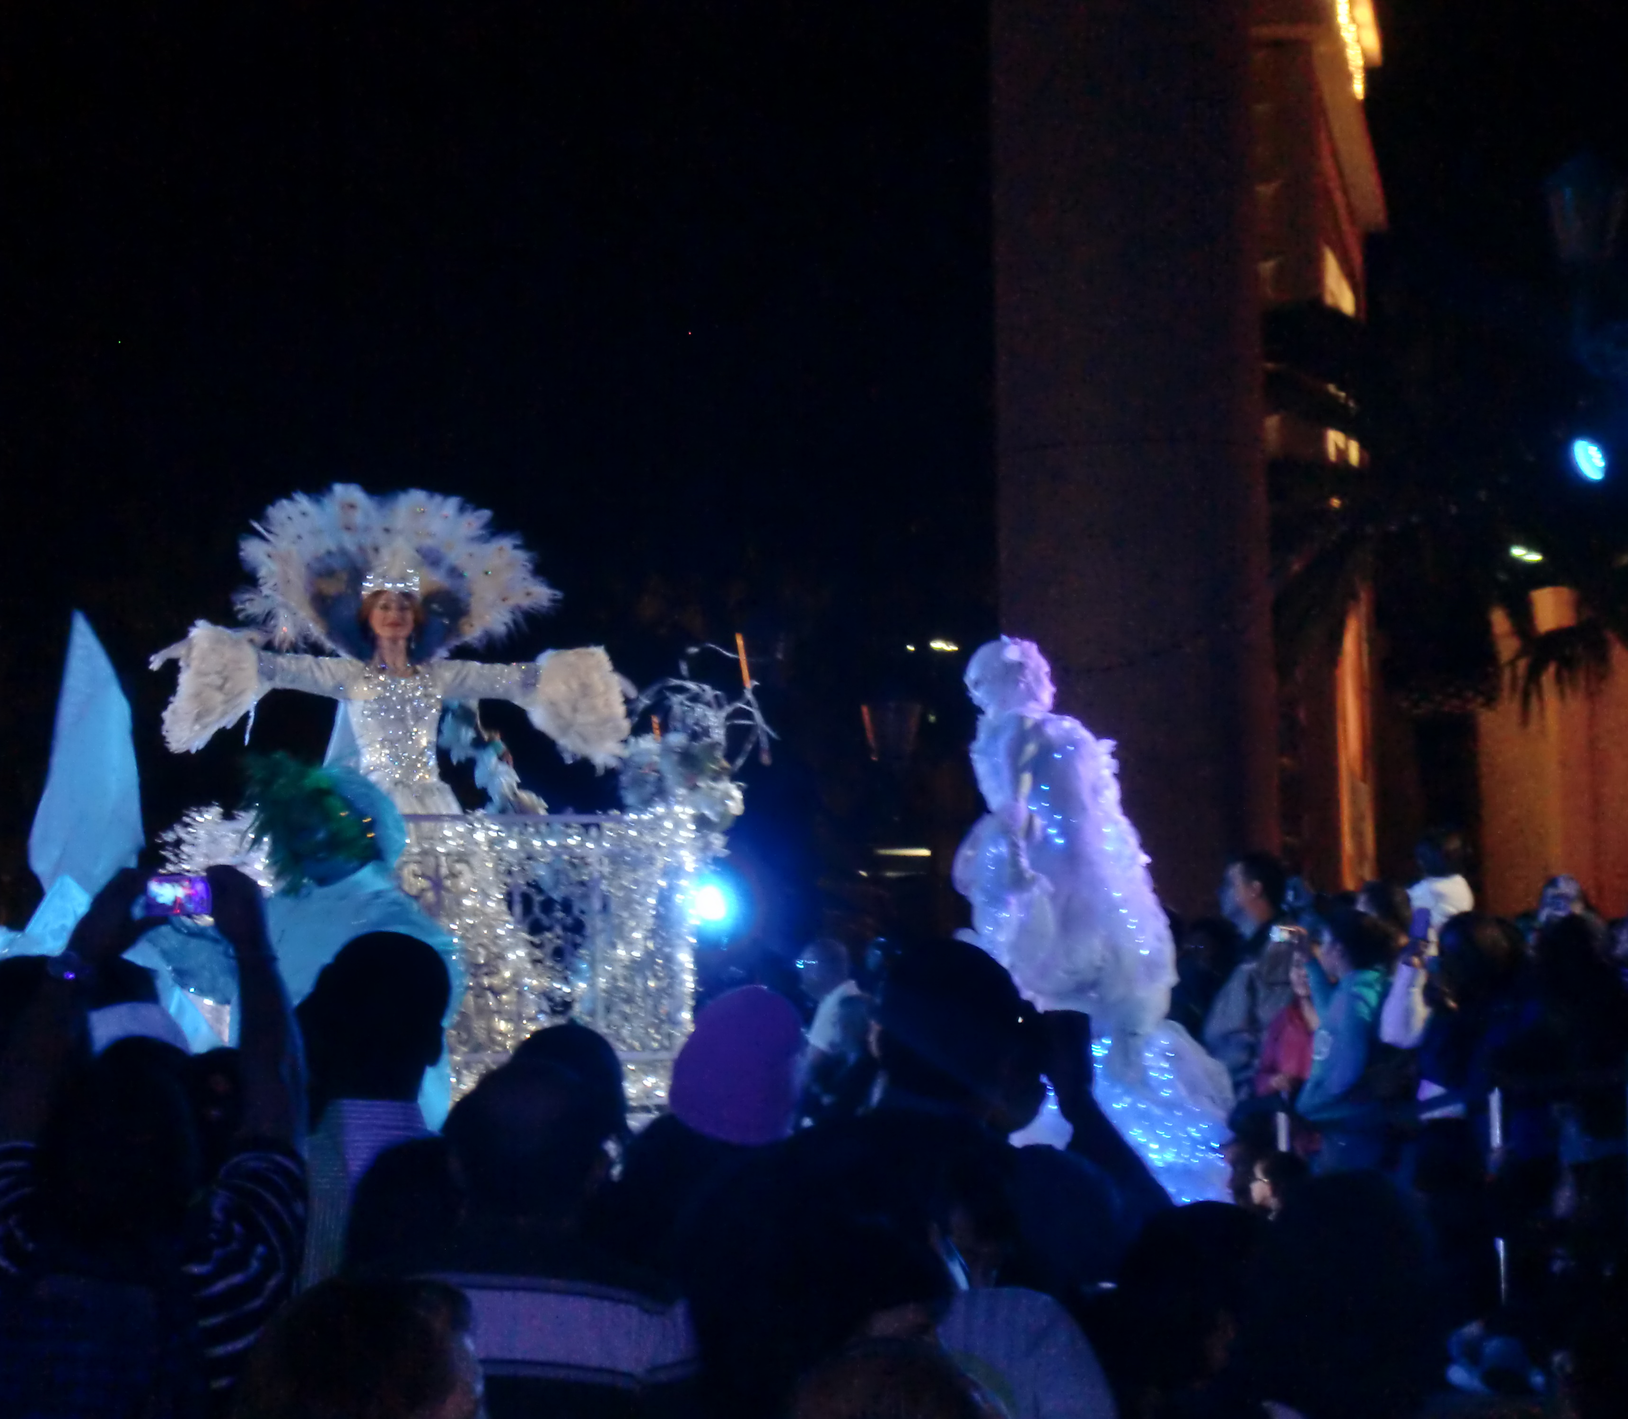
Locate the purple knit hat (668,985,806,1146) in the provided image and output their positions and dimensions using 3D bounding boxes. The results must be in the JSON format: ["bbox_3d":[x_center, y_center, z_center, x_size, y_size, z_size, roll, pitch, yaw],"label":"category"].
[{"bbox_3d":[-0.121,0.563,9.000,0.215,0.250,0.235,5,-2,0],"label":"purple knit hat"}]

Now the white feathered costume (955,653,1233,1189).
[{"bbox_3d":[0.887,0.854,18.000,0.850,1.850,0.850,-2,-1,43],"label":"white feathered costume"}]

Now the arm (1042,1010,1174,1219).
[{"bbox_3d":[0.409,0.559,7.800,0.130,0.350,0.140,-28,-7,21],"label":"arm"}]

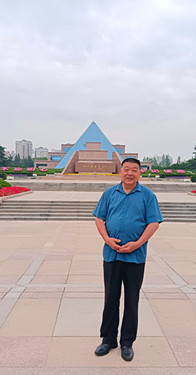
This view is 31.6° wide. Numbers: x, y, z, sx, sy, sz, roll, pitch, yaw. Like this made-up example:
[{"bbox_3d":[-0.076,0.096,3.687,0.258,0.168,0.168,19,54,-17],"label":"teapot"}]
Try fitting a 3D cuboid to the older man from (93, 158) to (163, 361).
[{"bbox_3d":[0.272,0.609,3.088,0.610,1.733,0.400,1,1,11],"label":"older man"}]

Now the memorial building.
[{"bbox_3d":[-2.596,-20.508,180.000,60.000,28.500,46.000,0,0,-1],"label":"memorial building"}]

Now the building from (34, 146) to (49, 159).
[{"bbox_3d":[-103.525,-41.387,639.561,25.000,64.906,20.000,1,1,-1],"label":"building"}]

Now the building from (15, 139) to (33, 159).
[{"bbox_3d":[-123.051,-43.781,579.530,28.000,70.697,22.000,1,1,-1],"label":"building"}]

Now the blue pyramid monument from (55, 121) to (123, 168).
[{"bbox_3d":[-3.574,-21.442,177.000,36.000,25.000,32.000,0,0,-1],"label":"blue pyramid monument"}]

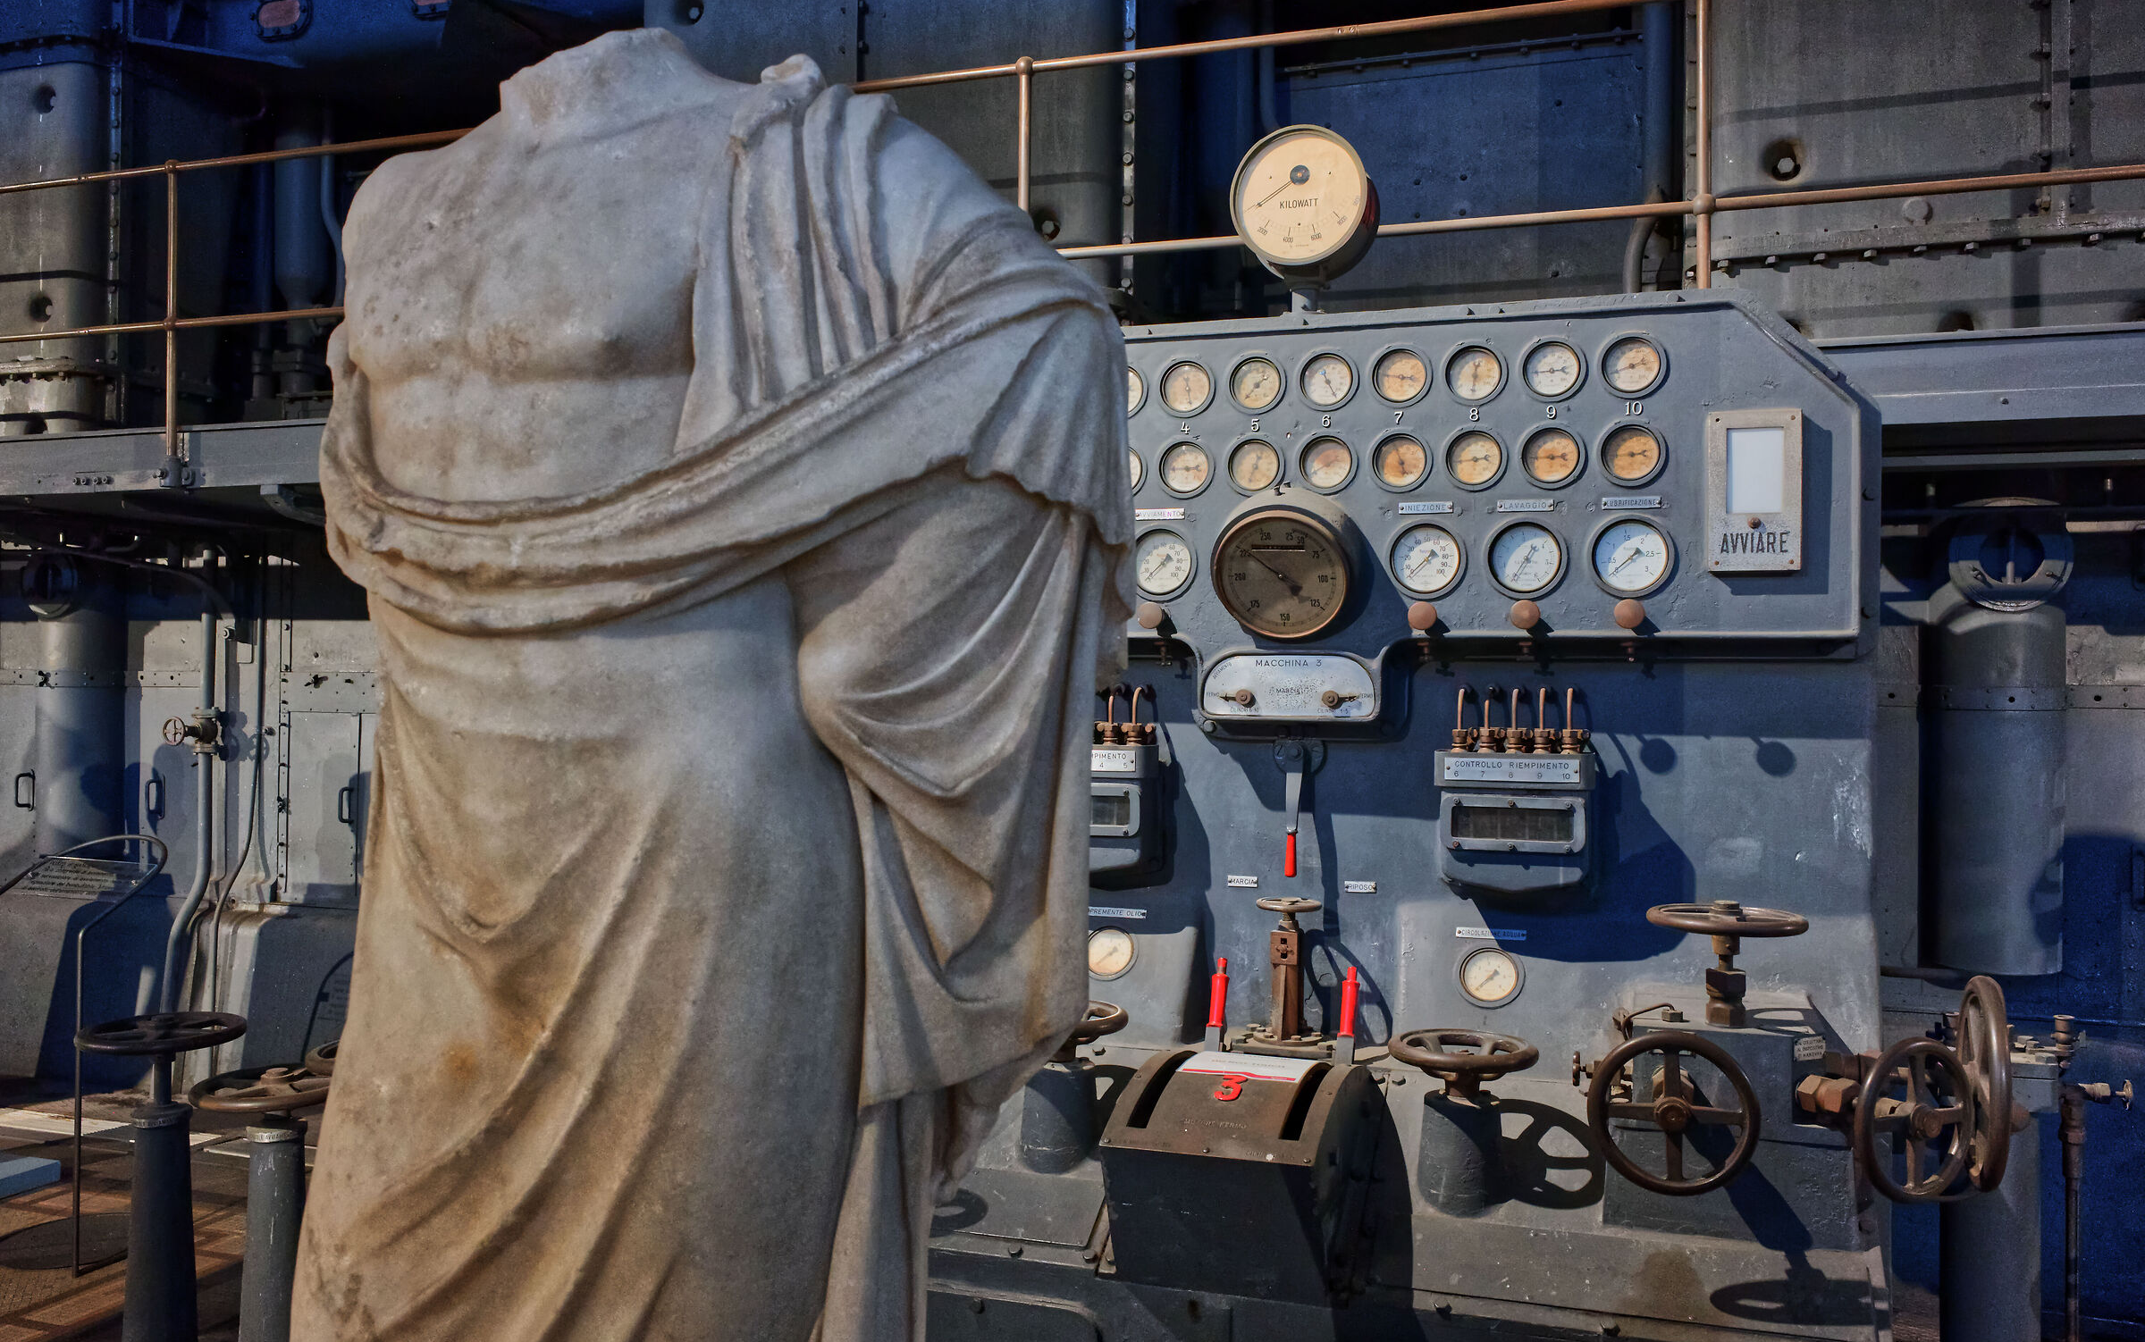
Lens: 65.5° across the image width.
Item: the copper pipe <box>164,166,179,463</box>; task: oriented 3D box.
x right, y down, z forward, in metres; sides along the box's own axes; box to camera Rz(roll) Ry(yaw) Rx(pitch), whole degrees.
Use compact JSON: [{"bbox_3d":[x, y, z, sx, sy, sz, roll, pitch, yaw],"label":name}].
[{"bbox_3d":[-3.091,-1.222,5.720,0.045,1.010,0.045,0,0,19],"label":"copper pipe"}]

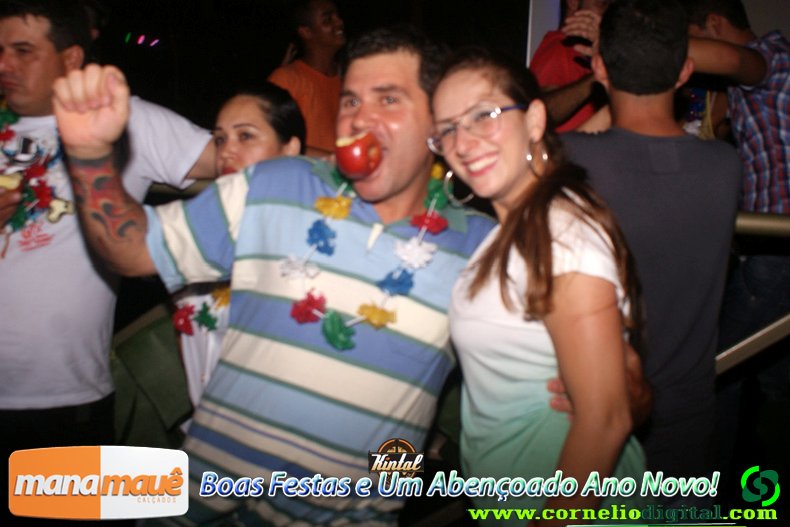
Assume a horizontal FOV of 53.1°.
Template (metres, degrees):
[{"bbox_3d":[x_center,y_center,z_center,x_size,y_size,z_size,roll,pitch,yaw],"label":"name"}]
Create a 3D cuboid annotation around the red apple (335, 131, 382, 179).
[{"bbox_3d":[-0.050,-0.151,1.100,0.062,0.067,0.067,-8,14,41],"label":"red apple"}]

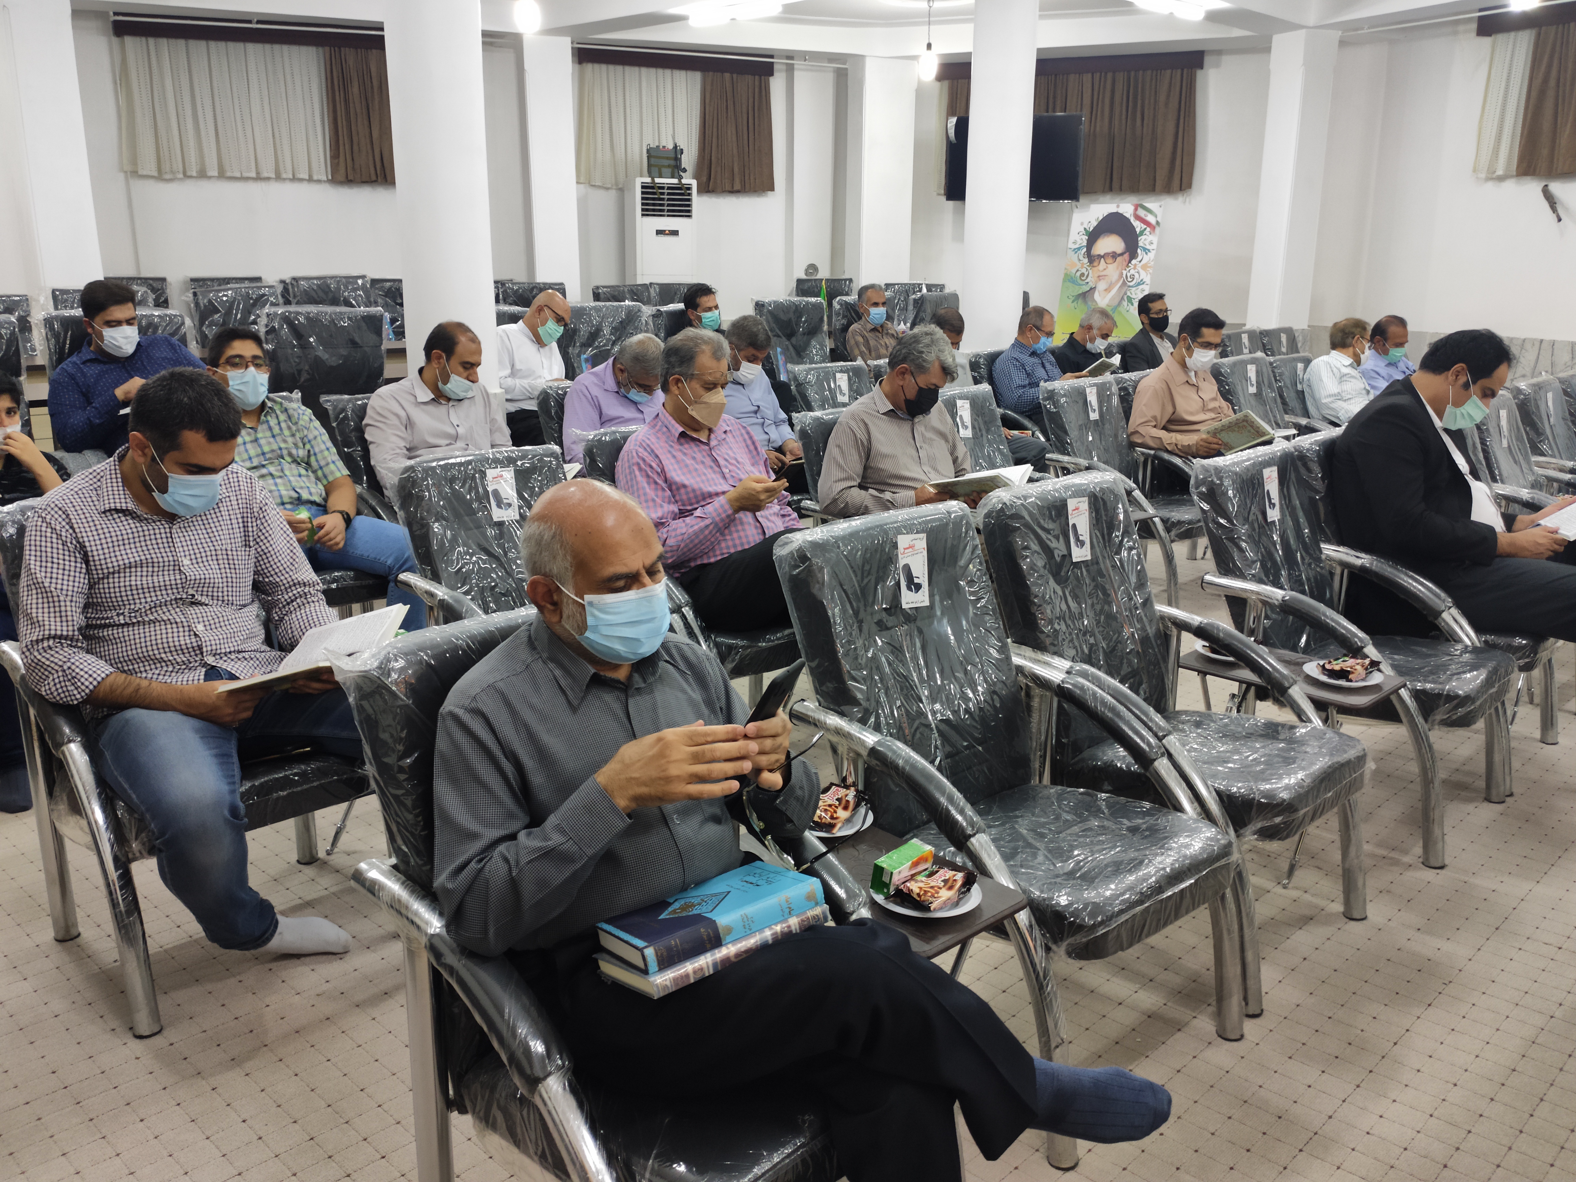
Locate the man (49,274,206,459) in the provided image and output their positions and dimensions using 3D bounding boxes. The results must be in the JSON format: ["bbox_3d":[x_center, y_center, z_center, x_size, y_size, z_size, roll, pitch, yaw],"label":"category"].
[{"bbox_3d":[-2.690,-0.590,4.889,0.550,1.340,0.750,-11,19,-35],"label":"man"}]

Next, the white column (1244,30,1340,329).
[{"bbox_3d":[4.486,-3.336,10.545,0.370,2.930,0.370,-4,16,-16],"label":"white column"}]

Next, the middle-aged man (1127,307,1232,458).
[{"bbox_3d":[2.135,-0.668,5.650,0.537,1.323,0.731,-12,19,-41],"label":"middle-aged man"}]

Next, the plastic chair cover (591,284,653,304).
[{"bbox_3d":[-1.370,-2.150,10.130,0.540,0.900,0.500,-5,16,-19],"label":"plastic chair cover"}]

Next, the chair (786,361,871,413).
[{"bbox_3d":[0.460,-0.645,6.123,0.642,1.002,0.820,-12,19,-41],"label":"chair"}]

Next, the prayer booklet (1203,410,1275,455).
[{"bbox_3d":[2.134,-0.742,5.553,0.328,0.098,0.249,-12,-15,-41],"label":"prayer booklet"}]

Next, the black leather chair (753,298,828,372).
[{"bbox_3d":[0.096,-1.396,8.155,0.600,1.200,0.640,-9,18,-30],"label":"black leather chair"}]

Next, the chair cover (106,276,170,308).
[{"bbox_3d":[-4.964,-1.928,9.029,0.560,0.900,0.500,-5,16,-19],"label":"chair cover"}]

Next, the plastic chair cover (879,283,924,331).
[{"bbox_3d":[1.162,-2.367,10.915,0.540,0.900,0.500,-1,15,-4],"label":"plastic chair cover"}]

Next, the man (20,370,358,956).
[{"bbox_3d":[-1.251,0.169,2.583,0.576,1.297,0.712,-12,19,-41],"label":"man"}]

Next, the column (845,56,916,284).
[{"bbox_3d":[0.826,-2.950,10.386,0.472,3.191,0.459,-4,15,-18],"label":"column"}]

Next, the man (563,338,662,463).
[{"bbox_3d":[-0.577,-0.489,5.077,0.557,1.244,0.731,-12,19,-41],"label":"man"}]

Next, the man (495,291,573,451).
[{"bbox_3d":[-1.253,-0.856,5.998,0.520,1.290,0.760,-13,20,-41],"label":"man"}]

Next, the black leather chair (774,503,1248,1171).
[{"bbox_3d":[0.426,0.394,2.364,0.642,1.002,0.820,-12,19,-41],"label":"black leather chair"}]

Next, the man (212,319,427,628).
[{"bbox_3d":[-1.745,-0.285,4.175,0.537,1.317,0.731,-10,18,-36],"label":"man"}]

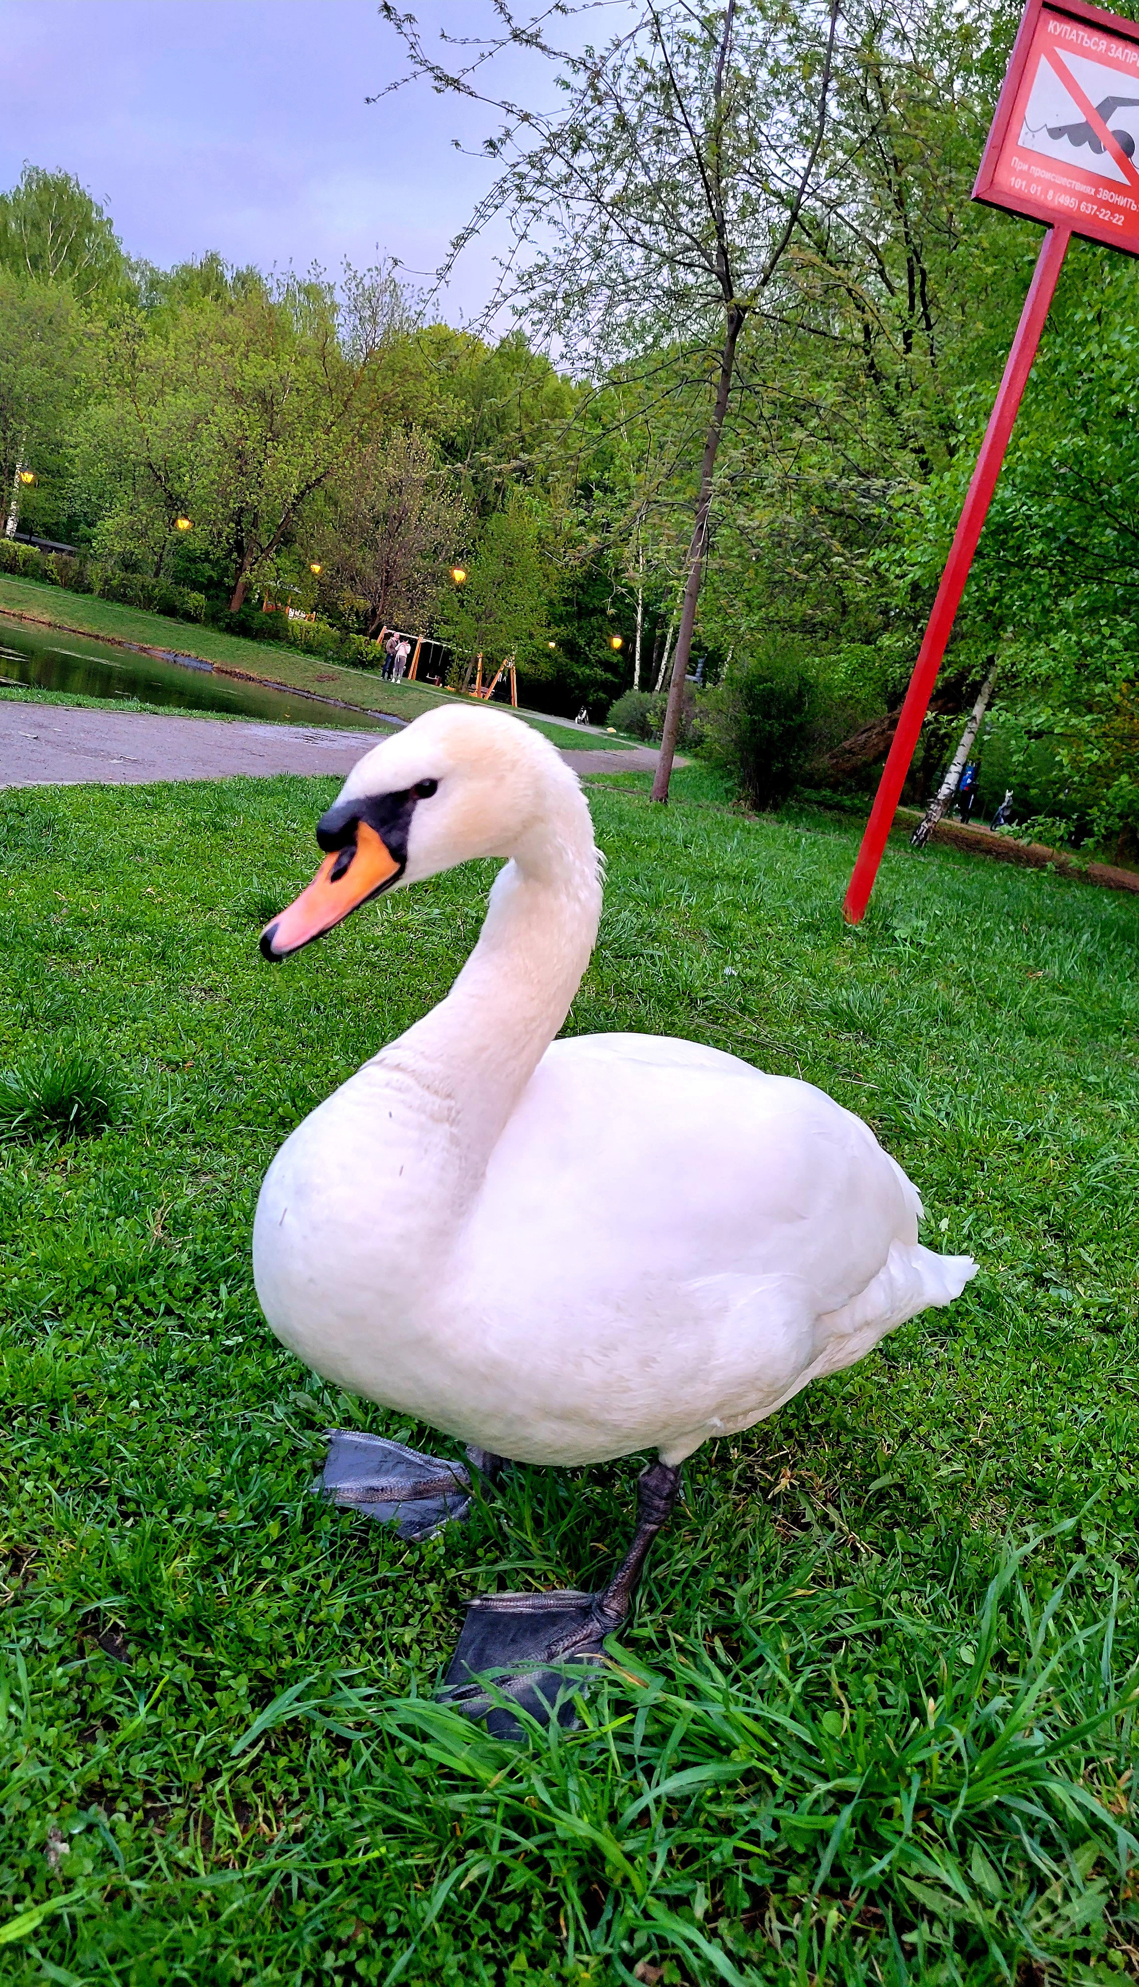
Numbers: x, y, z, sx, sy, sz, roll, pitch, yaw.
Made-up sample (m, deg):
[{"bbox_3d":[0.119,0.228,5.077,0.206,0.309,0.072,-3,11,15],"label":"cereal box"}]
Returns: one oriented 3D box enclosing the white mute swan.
[{"bbox_3d":[0.081,0.148,1.197,0.760,0.670,0.340,7,13,-32],"label":"white mute swan"}]

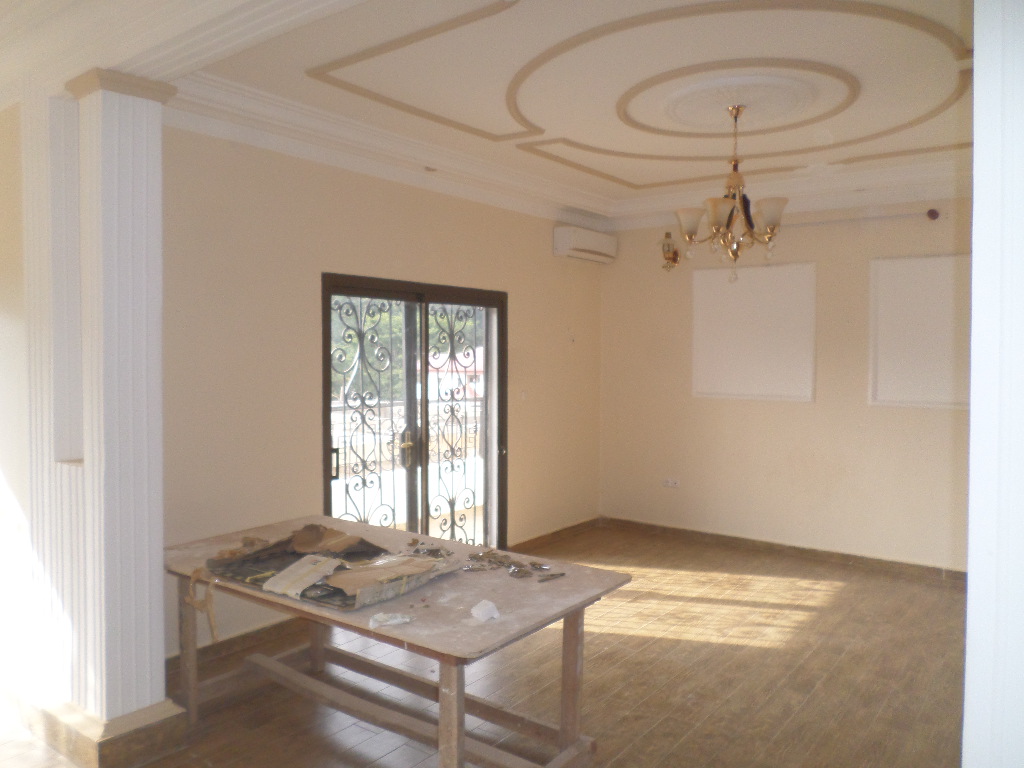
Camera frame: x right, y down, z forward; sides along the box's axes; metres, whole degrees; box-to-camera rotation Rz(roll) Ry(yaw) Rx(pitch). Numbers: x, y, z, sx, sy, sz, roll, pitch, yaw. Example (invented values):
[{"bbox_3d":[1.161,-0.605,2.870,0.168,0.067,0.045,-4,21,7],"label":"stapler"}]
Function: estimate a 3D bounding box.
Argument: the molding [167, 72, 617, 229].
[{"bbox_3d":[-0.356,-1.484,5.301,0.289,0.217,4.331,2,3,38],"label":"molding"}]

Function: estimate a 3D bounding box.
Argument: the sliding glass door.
[{"bbox_3d":[-0.624,0.363,5.309,0.103,2.166,1.836,2,3,38],"label":"sliding glass door"}]

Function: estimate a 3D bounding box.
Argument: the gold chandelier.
[{"bbox_3d":[1.243,-1.074,4.130,0.629,0.938,0.629,2,3,38],"label":"gold chandelier"}]

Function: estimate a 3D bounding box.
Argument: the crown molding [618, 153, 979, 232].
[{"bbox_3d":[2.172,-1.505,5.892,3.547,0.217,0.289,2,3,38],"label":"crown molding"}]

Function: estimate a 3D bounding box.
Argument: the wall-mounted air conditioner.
[{"bbox_3d":[0.677,-1.236,6.702,0.206,0.273,0.815,2,3,38],"label":"wall-mounted air conditioner"}]

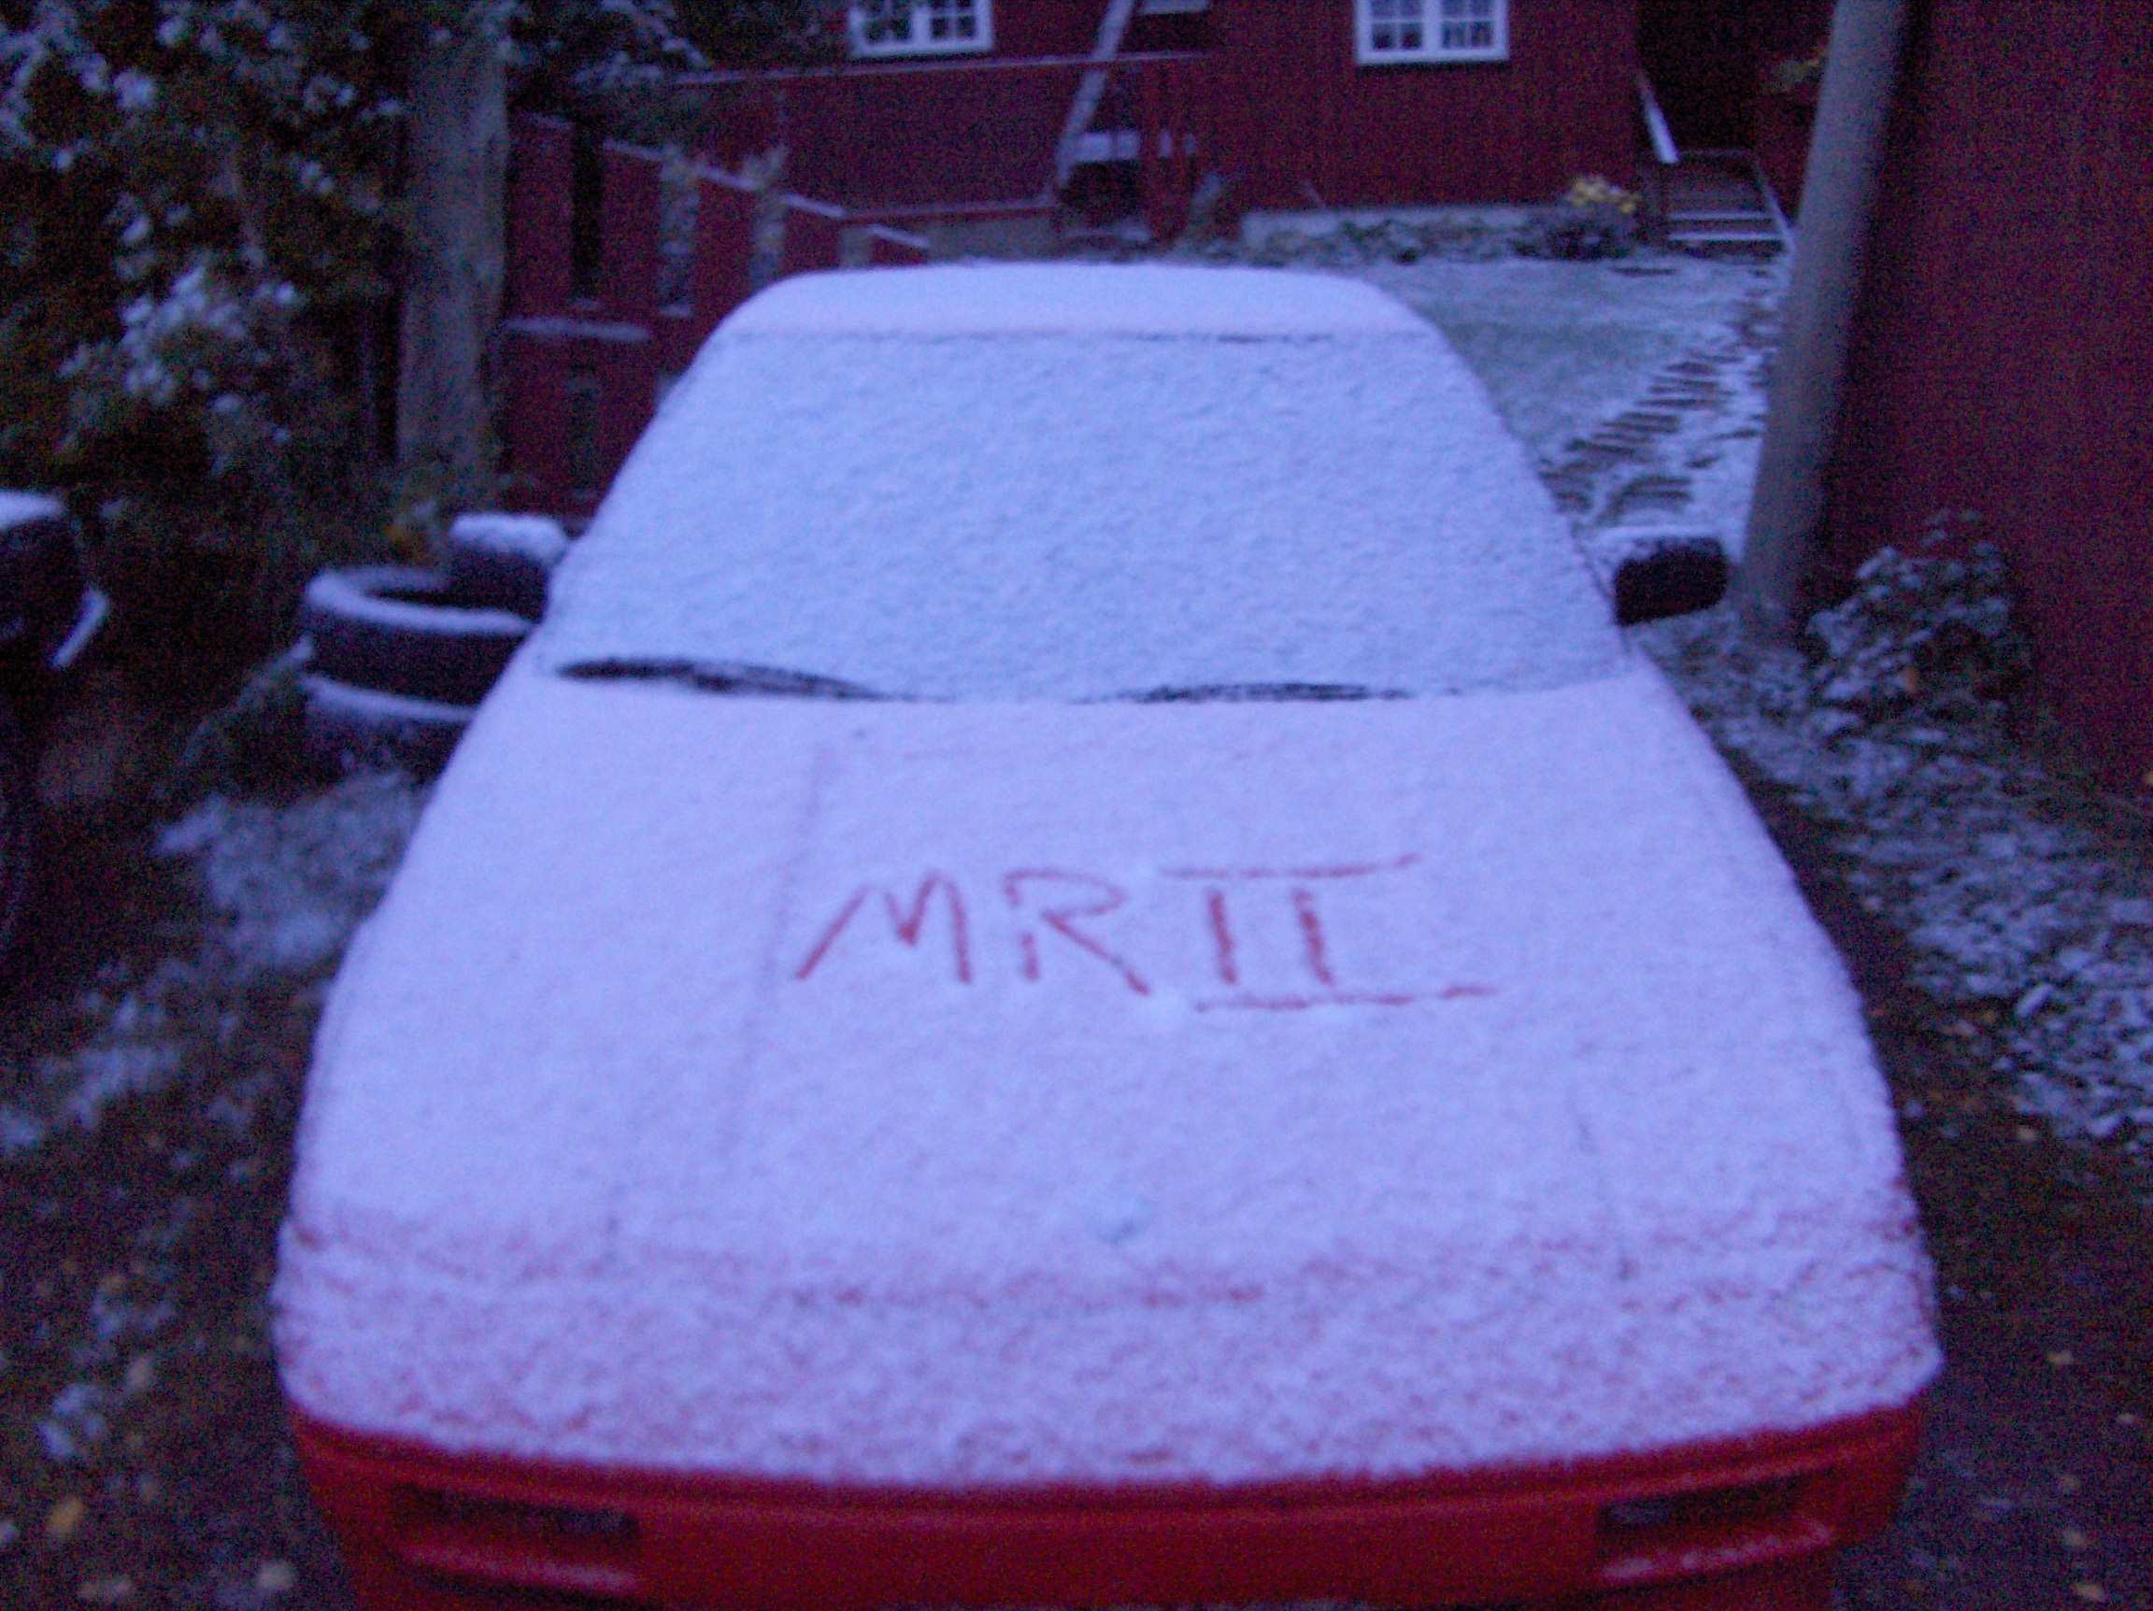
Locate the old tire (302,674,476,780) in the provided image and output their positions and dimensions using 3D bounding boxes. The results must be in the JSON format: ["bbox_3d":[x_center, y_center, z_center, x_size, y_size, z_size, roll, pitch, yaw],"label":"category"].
[{"bbox_3d":[-1.389,-0.191,4.800,0.610,0.180,0.610,4,20,0],"label":"old tire"}]

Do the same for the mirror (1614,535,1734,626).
[{"bbox_3d":[0.842,-0.317,3.100,0.175,0.115,0.090,0,21,-2],"label":"mirror"}]

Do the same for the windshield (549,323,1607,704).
[{"bbox_3d":[0.014,-0.396,3.033,1.420,0.100,0.750,0,50,-2],"label":"windshield"}]

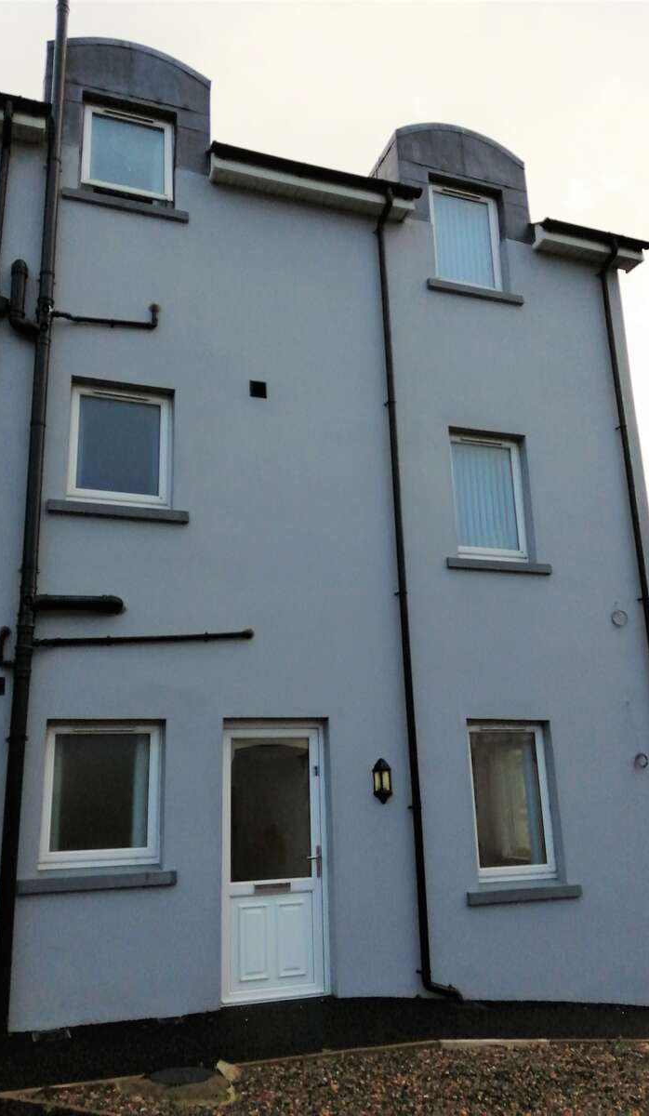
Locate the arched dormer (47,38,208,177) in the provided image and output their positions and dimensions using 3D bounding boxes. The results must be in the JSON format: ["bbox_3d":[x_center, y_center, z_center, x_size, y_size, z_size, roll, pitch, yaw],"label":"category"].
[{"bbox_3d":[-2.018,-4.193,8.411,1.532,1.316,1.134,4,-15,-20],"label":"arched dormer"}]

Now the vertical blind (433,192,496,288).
[{"bbox_3d":[1.502,-3.473,9.253,0.796,1.147,0.068,4,-15,-20],"label":"vertical blind"}]

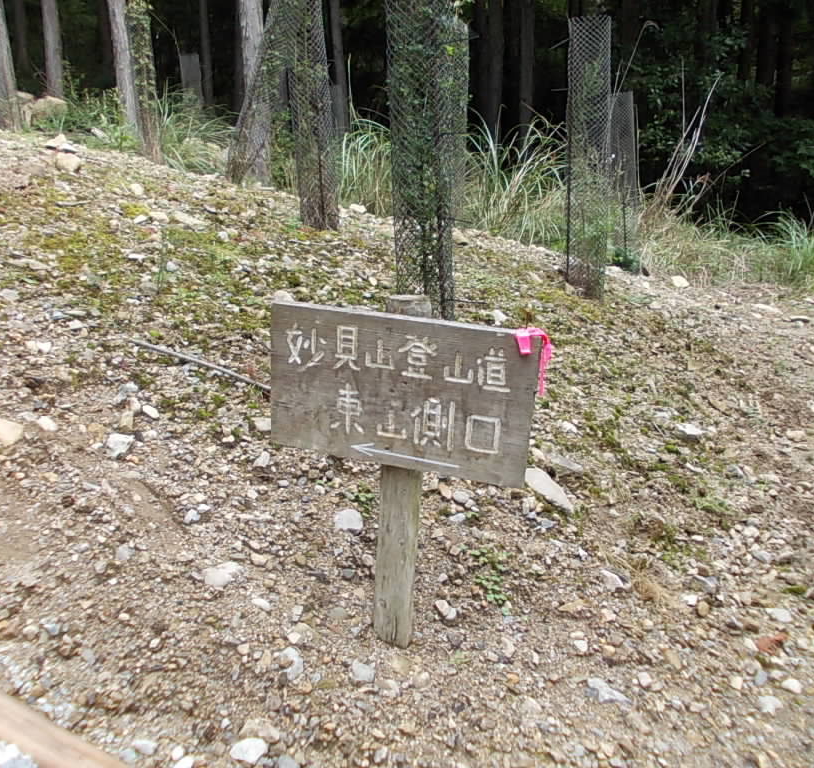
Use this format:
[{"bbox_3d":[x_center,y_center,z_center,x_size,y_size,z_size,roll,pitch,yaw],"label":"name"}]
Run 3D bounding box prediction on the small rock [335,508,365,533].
[{"bbox_3d":[-0.172,0.404,2.450,0.083,0.055,0.070,-1,13,0],"label":"small rock"}]

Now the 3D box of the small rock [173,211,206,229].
[{"bbox_3d":[-1.337,-1.011,5.091,0.170,0.080,0.140,-5,18,-14],"label":"small rock"}]

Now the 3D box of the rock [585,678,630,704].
[{"bbox_3d":[0.489,0.750,2.020,0.108,0.040,0.060,-1,13,0],"label":"rock"}]

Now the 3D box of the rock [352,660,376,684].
[{"bbox_3d":[-0.101,0.669,1.920,0.052,0.036,0.045,-1,13,0],"label":"rock"}]

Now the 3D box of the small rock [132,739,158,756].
[{"bbox_3d":[-0.520,0.720,1.640,0.048,0.027,0.036,-1,13,0],"label":"small rock"}]

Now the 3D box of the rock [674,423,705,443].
[{"bbox_3d":[1.204,0.207,3.530,0.125,0.055,0.100,5,19,19],"label":"rock"}]

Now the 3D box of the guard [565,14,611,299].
[{"bbox_3d":[1.215,-1.500,5.580,0.260,1.800,0.260,-3,17,0],"label":"guard"}]

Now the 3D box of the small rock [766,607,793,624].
[{"bbox_3d":[1.082,0.671,2.400,0.068,0.035,0.050,-1,13,0],"label":"small rock"}]

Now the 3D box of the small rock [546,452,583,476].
[{"bbox_3d":[0.570,0.292,3.000,0.120,0.055,0.085,-6,14,-20],"label":"small rock"}]

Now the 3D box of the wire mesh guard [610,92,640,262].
[{"bbox_3d":[2.311,-2.215,8.800,0.290,1.800,0.290,-1,13,0],"label":"wire mesh guard"}]

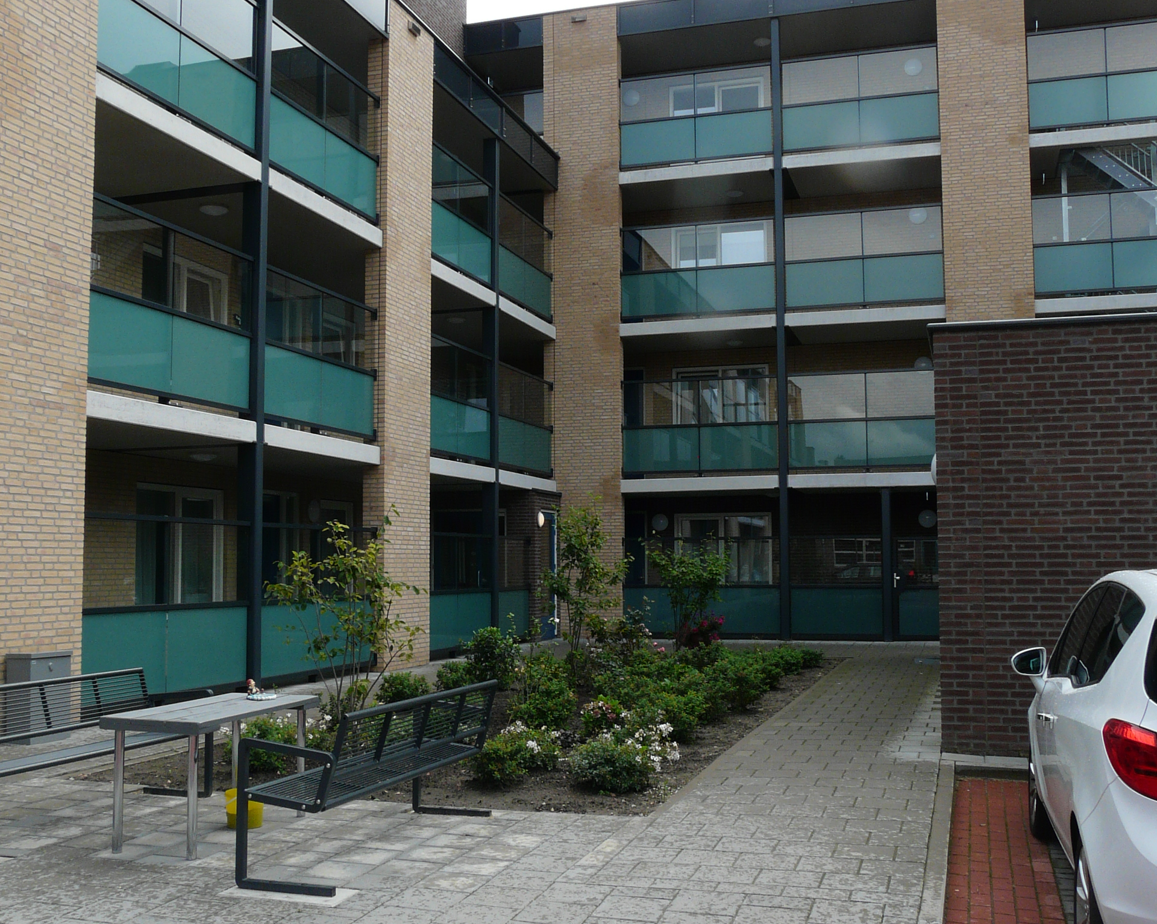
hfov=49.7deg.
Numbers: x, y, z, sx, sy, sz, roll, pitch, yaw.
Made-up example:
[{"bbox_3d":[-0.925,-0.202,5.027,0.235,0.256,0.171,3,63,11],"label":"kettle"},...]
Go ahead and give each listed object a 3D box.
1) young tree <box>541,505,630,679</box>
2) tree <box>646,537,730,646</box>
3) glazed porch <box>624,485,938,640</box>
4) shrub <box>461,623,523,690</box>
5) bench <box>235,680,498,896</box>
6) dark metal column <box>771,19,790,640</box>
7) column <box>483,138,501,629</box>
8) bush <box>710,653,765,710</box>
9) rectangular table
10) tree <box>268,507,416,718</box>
[{"bbox_3d":[0.082,1.608,15.405,1.095,2.161,1.095,0,-5,0],"label":"young tree"},{"bbox_3d":[1.665,2.043,18.838,1.269,1.810,1.269,-1,-5,5],"label":"tree"},{"bbox_3d":[3.704,1.874,22.751,5.900,2.720,0.350,-2,-5,16],"label":"glazed porch"},{"bbox_3d":[-1.000,2.251,14.484,0.726,0.734,0.726,0,-5,-4],"label":"shrub"},{"bbox_3d":[-1.020,1.634,6.596,0.579,0.800,1.913,-2,-5,18],"label":"bench"},{"bbox_3d":[3.757,-2.537,23.044,0.155,11.580,0.200,-2,-5,16],"label":"dark metal column"},{"bbox_3d":[-1.465,-1.207,20.787,0.200,8.590,0.160,-2,-5,18],"label":"column"},{"bbox_3d":[1.602,2.205,12.614,0.576,0.519,0.576,-1,-5,7],"label":"bush"},{"bbox_3d":[-1.983,1.717,6.956,0.629,0.700,1.299,-2,-5,18],"label":"rectangular table"},{"bbox_3d":[-2.065,1.400,10.909,1.351,1.906,1.283,1,-5,-10],"label":"tree"}]

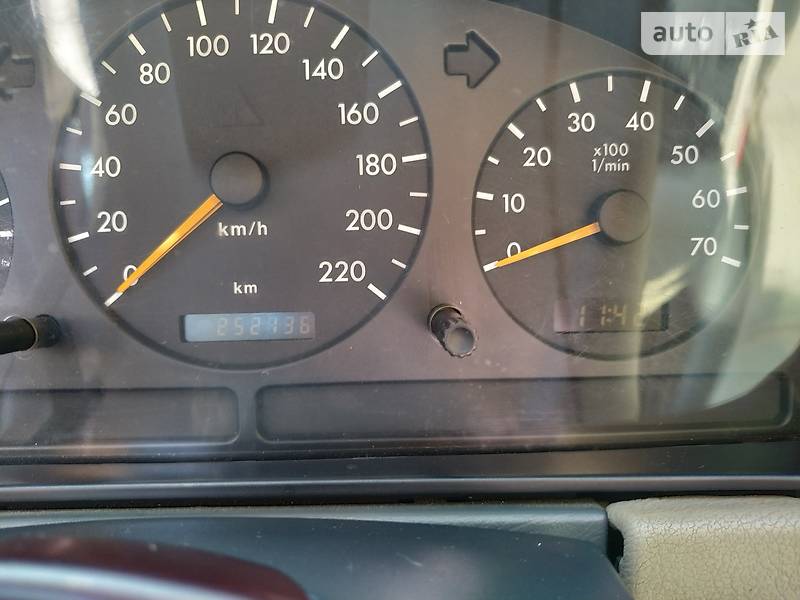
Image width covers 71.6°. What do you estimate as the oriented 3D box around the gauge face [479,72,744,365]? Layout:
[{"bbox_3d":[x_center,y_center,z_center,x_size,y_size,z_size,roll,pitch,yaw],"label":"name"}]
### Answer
[{"bbox_3d":[0.065,-0.026,0.170,0.086,0.087,0.010,-1,1,1],"label":"gauge face"}]

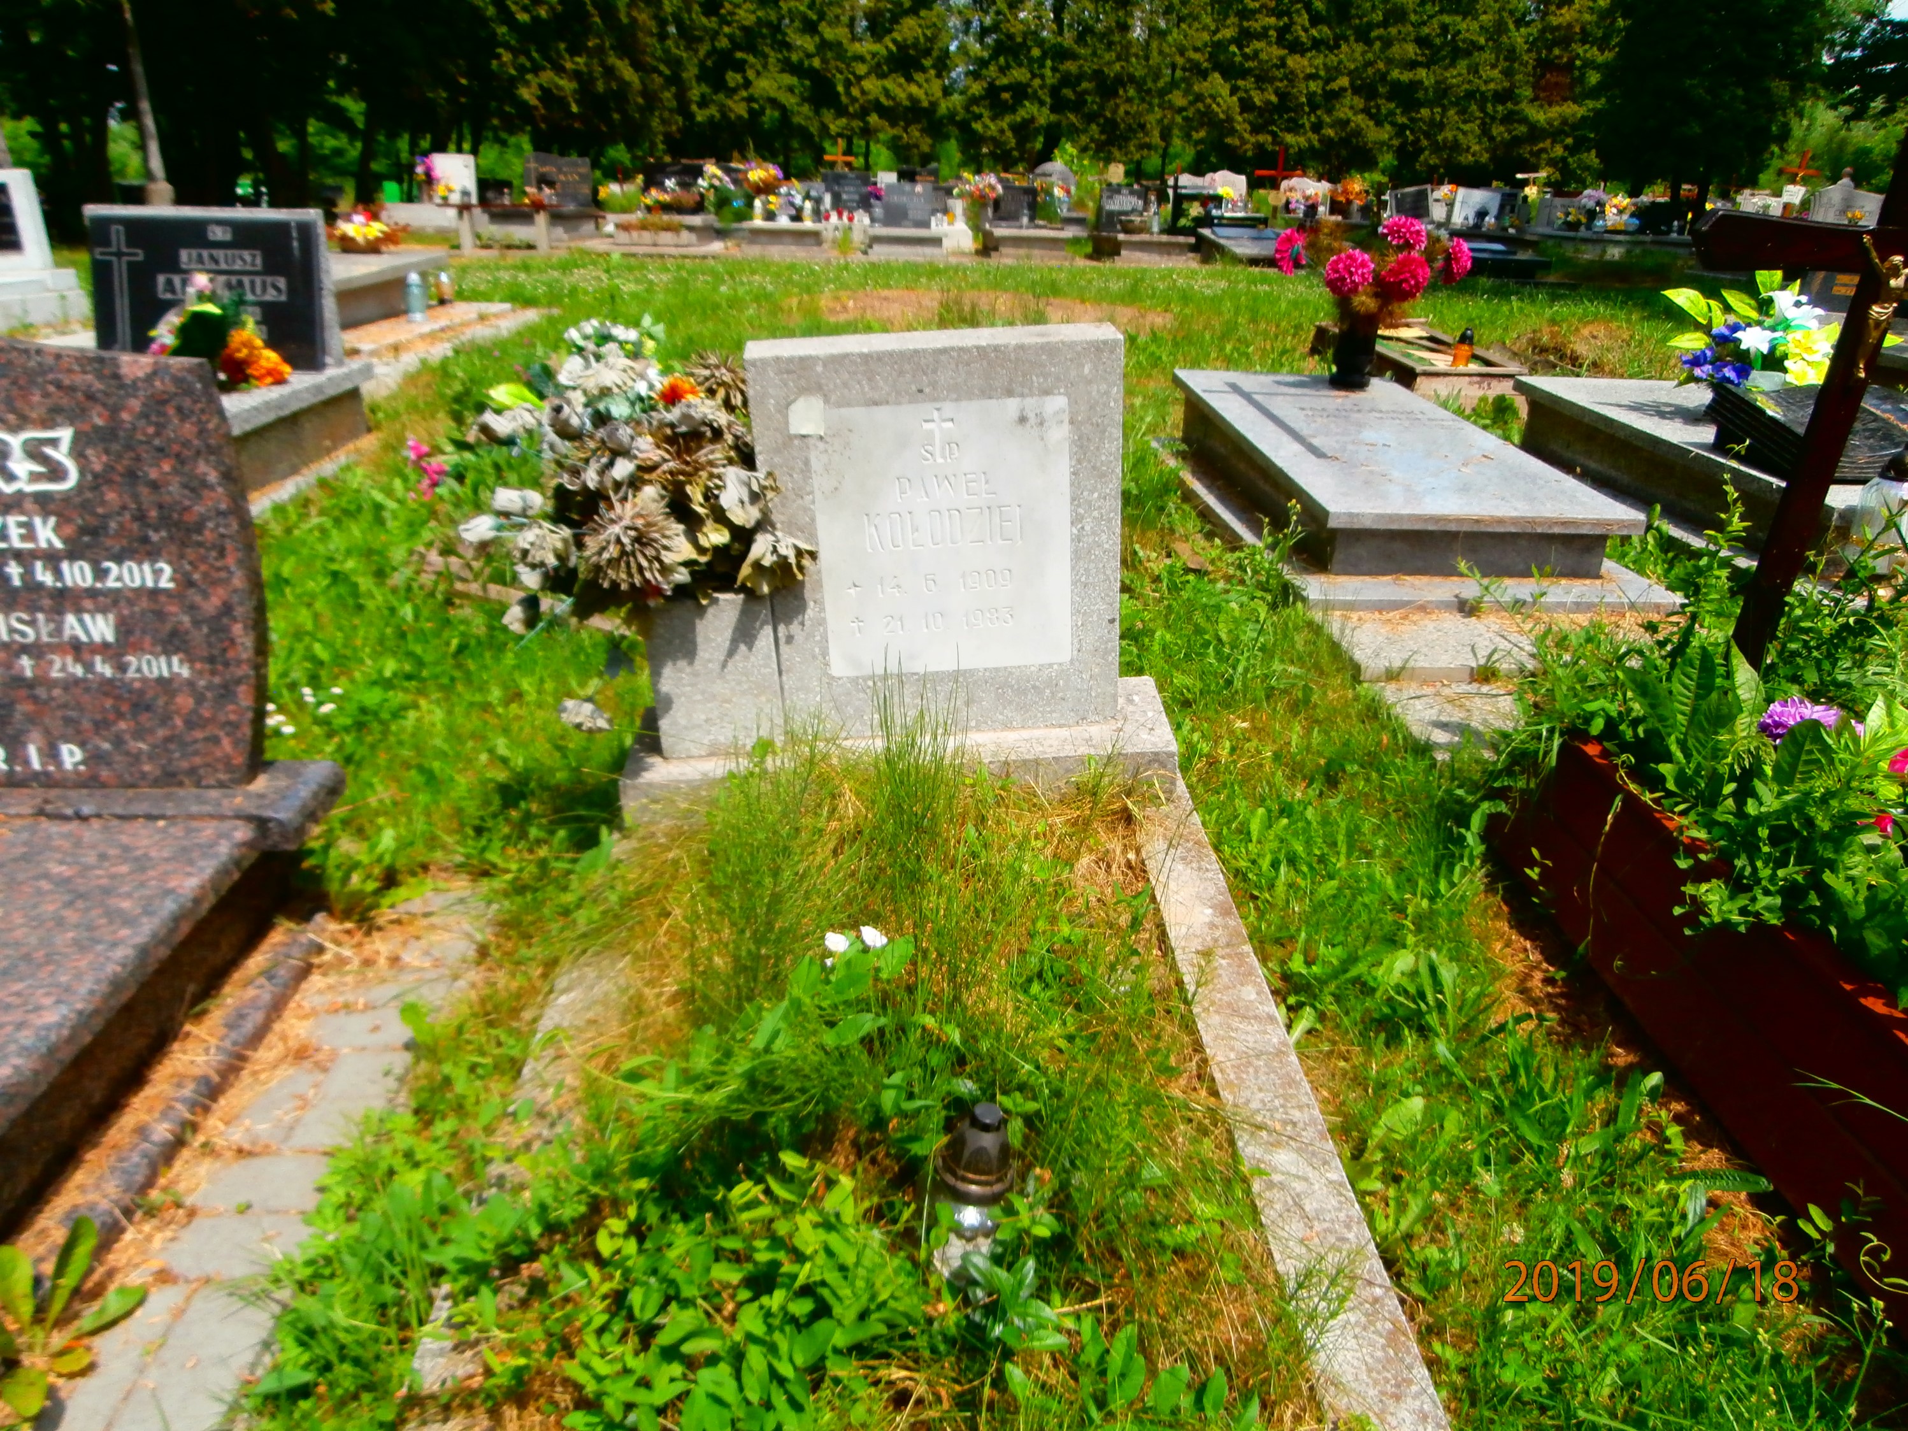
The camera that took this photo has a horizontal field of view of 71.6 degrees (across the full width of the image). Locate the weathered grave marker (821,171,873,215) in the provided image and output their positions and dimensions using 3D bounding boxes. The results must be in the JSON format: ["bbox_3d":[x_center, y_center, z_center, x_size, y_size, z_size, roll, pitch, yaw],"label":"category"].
[{"bbox_3d":[-1.236,-5.981,15.262,0.591,0.532,0.130,0,24,-4],"label":"weathered grave marker"}]

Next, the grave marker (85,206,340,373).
[{"bbox_3d":[-2.762,-1.597,4.948,0.810,0.560,0.150,0,16,-5],"label":"grave marker"}]

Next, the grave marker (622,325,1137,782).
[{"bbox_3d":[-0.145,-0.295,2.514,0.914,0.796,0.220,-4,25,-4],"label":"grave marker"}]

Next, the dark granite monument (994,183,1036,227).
[{"bbox_3d":[0.693,-5.880,15.277,0.547,0.463,0.130,0,24,-4],"label":"dark granite monument"}]

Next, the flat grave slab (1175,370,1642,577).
[{"bbox_3d":[1.322,-0.820,4.285,0.845,0.200,1.819,0,26,-5],"label":"flat grave slab"}]

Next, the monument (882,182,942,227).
[{"bbox_3d":[-0.510,-6.011,15.600,0.710,0.520,0.120,-2,24,-4],"label":"monument"}]

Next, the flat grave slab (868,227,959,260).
[{"bbox_3d":[-0.470,-5.436,15.148,0.960,0.259,1.600,1,24,-3],"label":"flat grave slab"}]

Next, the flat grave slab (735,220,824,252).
[{"bbox_3d":[-1.974,-5.761,15.843,1.000,0.310,1.800,-1,24,-3],"label":"flat grave slab"}]

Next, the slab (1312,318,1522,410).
[{"bbox_3d":[2.466,-1.901,7.169,0.600,0.210,1.700,0,24,-4],"label":"slab"}]

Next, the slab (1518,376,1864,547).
[{"bbox_3d":[3.097,-0.959,5.141,0.980,0.300,2.100,0,24,-4],"label":"slab"}]

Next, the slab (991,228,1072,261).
[{"bbox_3d":[0.822,-5.414,15.134,0.920,0.262,1.600,1,24,-3],"label":"slab"}]

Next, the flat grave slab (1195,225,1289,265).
[{"bbox_3d":[3.335,-5.096,14.449,0.960,0.210,1.950,0,27,-4],"label":"flat grave slab"}]

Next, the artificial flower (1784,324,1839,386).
[{"bbox_3d":[2.686,-1.129,4.150,0.130,0.160,0.120,-1,24,-2],"label":"artificial flower"}]

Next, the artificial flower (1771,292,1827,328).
[{"bbox_3d":[2.649,-1.277,4.150,0.130,0.105,0.120,-1,24,-2],"label":"artificial flower"}]

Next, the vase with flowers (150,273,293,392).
[{"bbox_3d":[-2.553,-1.335,4.600,0.380,0.360,0.280,-1,24,-2],"label":"vase with flowers"}]

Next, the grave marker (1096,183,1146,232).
[{"bbox_3d":[1.884,-5.670,14.800,0.530,0.520,0.110,-2,24,-4],"label":"grave marker"}]

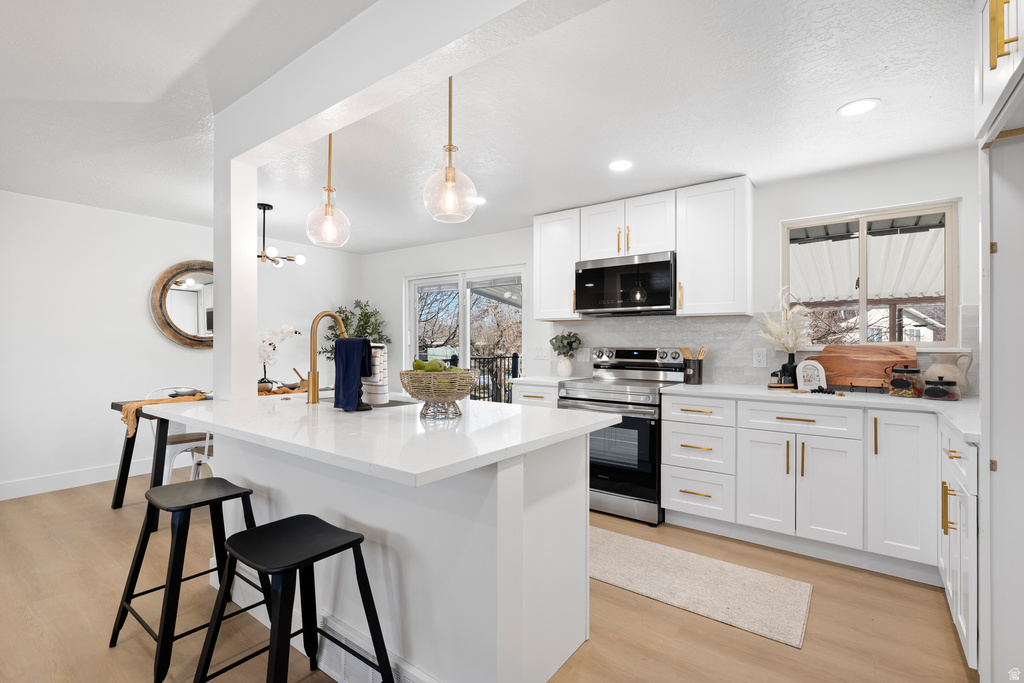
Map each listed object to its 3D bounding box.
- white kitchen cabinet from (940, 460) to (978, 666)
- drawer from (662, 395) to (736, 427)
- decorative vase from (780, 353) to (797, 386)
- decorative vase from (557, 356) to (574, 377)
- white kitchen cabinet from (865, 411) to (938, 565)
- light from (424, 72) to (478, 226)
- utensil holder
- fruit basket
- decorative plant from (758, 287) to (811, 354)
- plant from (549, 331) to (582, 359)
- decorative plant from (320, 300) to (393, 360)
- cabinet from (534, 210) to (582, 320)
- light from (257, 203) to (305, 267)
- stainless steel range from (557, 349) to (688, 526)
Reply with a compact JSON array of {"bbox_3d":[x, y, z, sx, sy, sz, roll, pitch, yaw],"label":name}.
[{"bbox_3d":[2.005,0.799,1.659,0.600,0.580,0.810,0,0,37],"label":"white kitchen cabinet"},{"bbox_3d":[1.308,0.435,3.058,0.442,0.159,0.502,0,0,36],"label":"drawer"},{"bbox_3d":[1.855,0.196,3.015,0.133,0.229,0.133,0,0,36],"label":"decorative vase"},{"bbox_3d":[0.472,0.226,3.994,0.129,0.170,0.129,0,0,0],"label":"decorative vase"},{"bbox_3d":[2.131,0.723,2.527,0.281,0.746,0.620,0,0,36],"label":"white kitchen cabinet"},{"bbox_3d":[-0.240,-0.774,1.751,0.208,0.632,0.208,0,0,0],"label":"light"},{"bbox_3d":[1.338,0.224,3.336,0.124,0.180,0.124,0,0,37],"label":"utensil holder"},{"bbox_3d":[-0.310,0.218,1.955,0.346,0.196,0.346,0,0,0],"label":"fruit basket"},{"bbox_3d":[1.797,-0.137,2.994,0.329,0.450,0.247,0,0,36],"label":"decorative plant"},{"bbox_3d":[0.471,0.030,3.969,0.275,0.236,0.247,0,0,36],"label":"plant"},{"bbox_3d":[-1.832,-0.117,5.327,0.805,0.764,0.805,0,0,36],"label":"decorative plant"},{"bbox_3d":[0.485,-0.631,3.990,0.453,0.910,0.323,0,0,37],"label":"cabinet"},{"bbox_3d":[-1.966,-0.840,3.627,0.660,0.500,0.660,0,0,37],"label":"light"},{"bbox_3d":[0.830,0.640,3.430,0.762,1.179,0.709,0,0,36],"label":"stainless steel range"}]

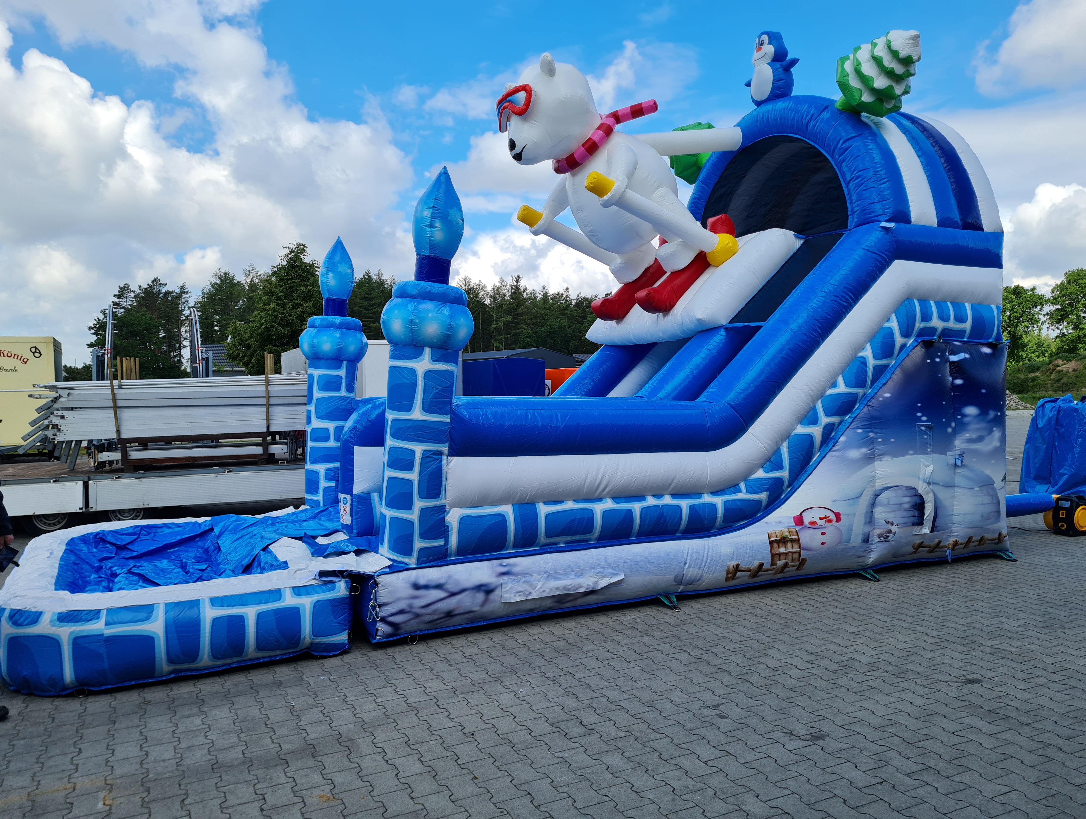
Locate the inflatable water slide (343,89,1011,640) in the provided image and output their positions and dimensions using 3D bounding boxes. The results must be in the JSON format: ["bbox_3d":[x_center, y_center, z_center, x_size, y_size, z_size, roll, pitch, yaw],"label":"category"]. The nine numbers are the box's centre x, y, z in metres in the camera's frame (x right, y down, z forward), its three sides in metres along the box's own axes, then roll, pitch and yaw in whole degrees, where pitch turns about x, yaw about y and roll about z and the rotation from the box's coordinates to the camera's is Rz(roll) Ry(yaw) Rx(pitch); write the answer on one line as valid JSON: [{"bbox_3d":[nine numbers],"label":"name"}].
[{"bbox_3d":[0.958,-0.955,8.417,6.450,4.860,3.700,-1,2,-26],"label":"inflatable water slide"}]

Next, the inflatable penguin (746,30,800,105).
[{"bbox_3d":[2.478,-3.750,9.031,0.500,0.800,0.780,-1,2,-26],"label":"inflatable penguin"}]

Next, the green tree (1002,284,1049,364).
[{"bbox_3d":[40.268,-6.631,69.856,6.500,8.000,6.500,1,2,30],"label":"green tree"}]

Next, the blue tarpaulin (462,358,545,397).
[{"bbox_3d":[-1.582,-0.731,30.144,2.050,2.100,3.800,-1,2,-25],"label":"blue tarpaulin"}]

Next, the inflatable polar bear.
[{"bbox_3d":[0.631,-2.238,8.195,2.250,2.100,1.720,-1,2,-26],"label":"inflatable polar bear"}]

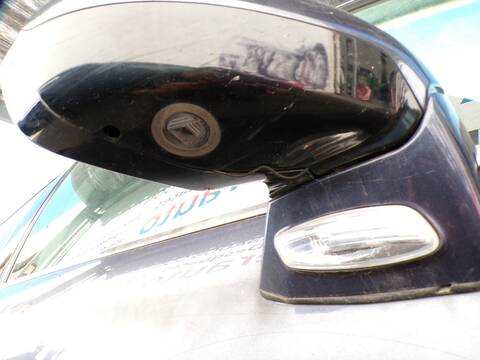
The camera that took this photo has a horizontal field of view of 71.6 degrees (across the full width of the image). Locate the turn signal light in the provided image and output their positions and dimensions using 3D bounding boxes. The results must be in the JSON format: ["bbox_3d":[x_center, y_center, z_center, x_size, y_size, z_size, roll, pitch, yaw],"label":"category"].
[{"bbox_3d":[0.076,0.038,0.223,0.104,0.042,0.022,-13,-31,22],"label":"turn signal light"}]

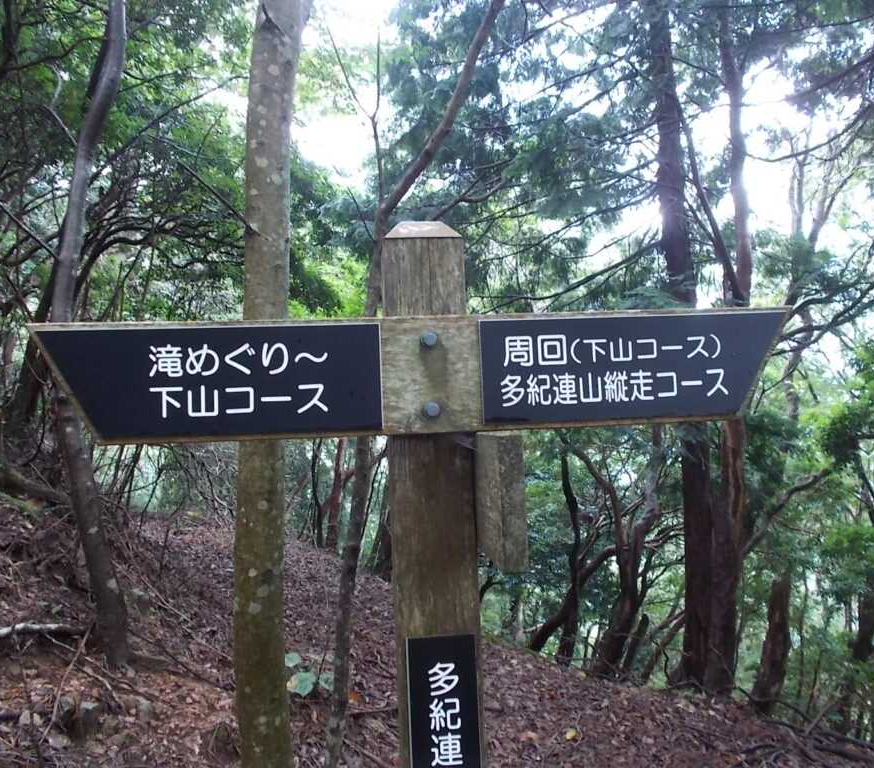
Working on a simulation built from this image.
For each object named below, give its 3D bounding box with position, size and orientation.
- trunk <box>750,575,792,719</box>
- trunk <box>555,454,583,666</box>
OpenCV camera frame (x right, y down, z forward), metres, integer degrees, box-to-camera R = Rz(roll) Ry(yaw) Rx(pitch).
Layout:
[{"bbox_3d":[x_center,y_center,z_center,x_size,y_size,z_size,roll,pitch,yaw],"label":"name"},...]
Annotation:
[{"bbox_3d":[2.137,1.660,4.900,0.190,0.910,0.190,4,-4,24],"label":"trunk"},{"bbox_3d":[0.934,1.239,5.400,0.180,1.500,0.160,-1,-4,10],"label":"trunk"}]

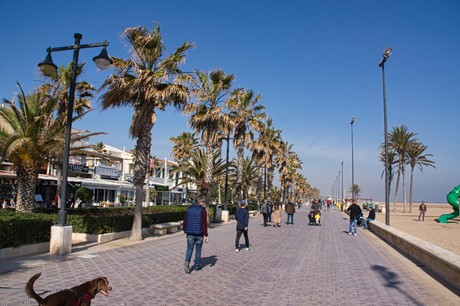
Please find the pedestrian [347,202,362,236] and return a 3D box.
[{"bbox_3d":[6.342,3.323,17.685,0.660,1.760,0.420,-1,-8,20],"label":"pedestrian"}]

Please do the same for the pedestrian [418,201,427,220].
[{"bbox_3d":[17.687,5.368,31.699,0.580,1.760,0.420,-3,-9,29],"label":"pedestrian"}]

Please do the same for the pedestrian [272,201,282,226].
[{"bbox_3d":[3.015,3.843,21.846,0.550,1.650,0.420,0,-8,14],"label":"pedestrian"}]

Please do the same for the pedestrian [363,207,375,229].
[{"bbox_3d":[8.550,3.999,21.115,0.850,1.300,0.550,-1,-8,16],"label":"pedestrian"}]

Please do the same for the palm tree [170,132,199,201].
[{"bbox_3d":[-4.163,2.067,33.325,2.750,7.800,2.750,-1,-8,16],"label":"palm tree"}]

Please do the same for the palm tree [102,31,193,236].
[{"bbox_3d":[-3.647,-1.023,14.430,3.750,9.056,3.750,-1,-8,15],"label":"palm tree"}]

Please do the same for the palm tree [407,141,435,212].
[{"bbox_3d":[30.522,3.831,56.774,4.600,11.940,4.600,-1,-8,15],"label":"palm tree"}]

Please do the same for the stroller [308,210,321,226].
[{"bbox_3d":[5.872,4.516,23.962,0.720,1.000,0.900,0,-8,14],"label":"stroller"}]

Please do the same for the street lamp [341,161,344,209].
[{"bbox_3d":[18.291,5.404,56.118,0.400,8.000,1.000,-1,-8,16],"label":"street lamp"}]

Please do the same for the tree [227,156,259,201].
[{"bbox_3d":[1.754,3.681,39.731,4.000,6.500,4.000,-1,-8,16],"label":"tree"}]

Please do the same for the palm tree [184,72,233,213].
[{"bbox_3d":[-1.306,-0.459,22.008,3.450,10.015,3.450,-1,-8,15],"label":"palm tree"}]

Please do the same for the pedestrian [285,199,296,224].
[{"bbox_3d":[4.251,4.132,24.214,0.640,1.750,0.430,0,-8,14],"label":"pedestrian"}]

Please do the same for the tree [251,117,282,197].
[{"bbox_3d":[4.621,1.648,44.271,3.700,11.893,3.700,-1,-8,15],"label":"tree"}]

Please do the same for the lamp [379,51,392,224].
[{"bbox_3d":[8.471,-0.647,18.774,0.420,9.900,1.200,-1,-8,16],"label":"lamp"}]

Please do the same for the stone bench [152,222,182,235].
[{"bbox_3d":[-2.785,3.545,16.111,0.650,0.450,2.200,-1,-8,16],"label":"stone bench"}]

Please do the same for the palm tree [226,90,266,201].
[{"bbox_3d":[1.140,0.233,27.763,3.100,10.200,3.100,-1,-8,16],"label":"palm tree"}]

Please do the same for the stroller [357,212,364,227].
[{"bbox_3d":[8.965,4.490,23.721,0.580,1.020,0.900,5,-9,-29],"label":"stroller"}]

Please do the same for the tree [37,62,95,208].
[{"bbox_3d":[-10.821,-0.818,22.677,3.600,10.447,3.600,-1,-8,15],"label":"tree"}]

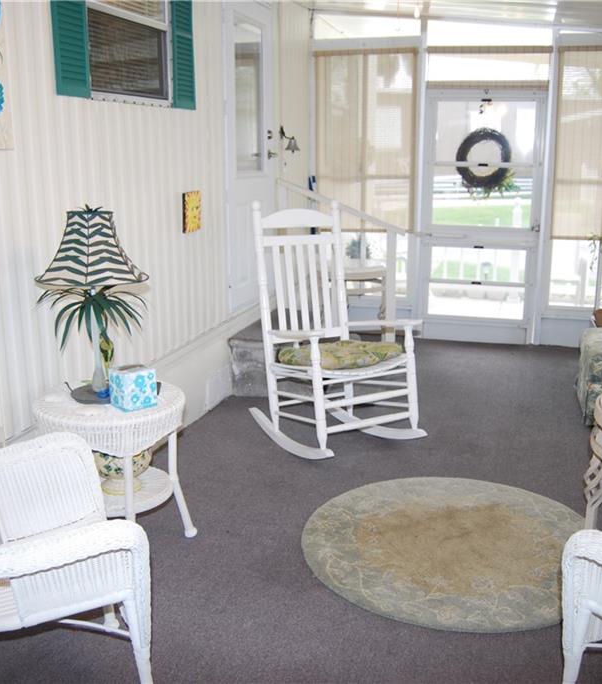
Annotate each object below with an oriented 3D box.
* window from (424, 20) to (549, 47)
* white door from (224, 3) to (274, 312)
[{"bbox_3d":[1.358,-2.242,5.563,0.907,0.207,0.050,4,15,17],"label":"window"},{"bbox_3d":[-0.320,-1.182,4.853,0.060,1.880,0.814,4,15,17],"label":"white door"}]

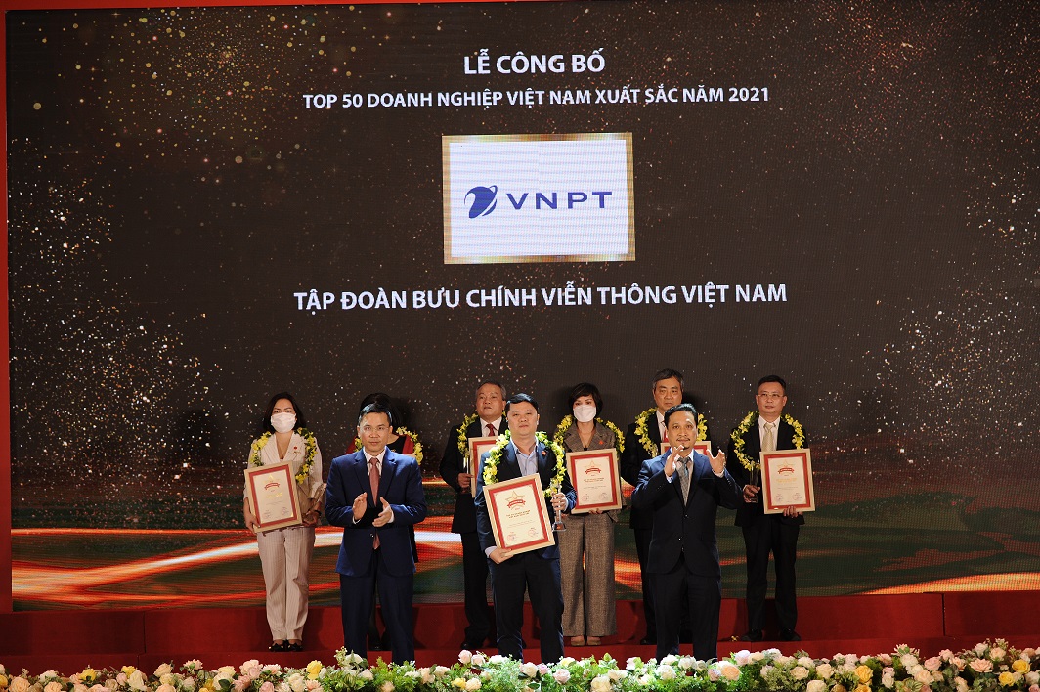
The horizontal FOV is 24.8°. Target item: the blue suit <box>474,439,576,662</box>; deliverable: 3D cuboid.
[{"bbox_3d":[0.034,1.184,12.550,0.540,1.400,0.400,-1,-2,0],"label":"blue suit"}]

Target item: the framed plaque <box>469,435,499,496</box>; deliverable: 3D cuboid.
[{"bbox_3d":[-0.147,0.770,14.980,0.318,0.400,0.025,-4,-8,-3],"label":"framed plaque"}]

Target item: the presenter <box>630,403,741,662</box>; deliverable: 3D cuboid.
[{"bbox_3d":[0.917,1.149,13.100,0.610,1.660,0.480,-1,-3,3],"label":"presenter"}]

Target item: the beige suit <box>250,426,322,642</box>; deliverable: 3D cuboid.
[{"bbox_3d":[-1.444,1.178,14.600,0.470,1.300,0.360,-1,-2,0],"label":"beige suit"}]

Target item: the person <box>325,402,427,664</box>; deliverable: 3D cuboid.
[{"bbox_3d":[-0.781,1.154,13.000,0.560,1.690,0.440,-1,-3,-2],"label":"person"}]

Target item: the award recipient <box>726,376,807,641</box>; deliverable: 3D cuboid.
[{"bbox_3d":[1.585,1.045,15.200,0.520,1.700,0.440,-1,-3,1],"label":"award recipient"}]

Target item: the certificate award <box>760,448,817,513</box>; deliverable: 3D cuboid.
[{"bbox_3d":[1.695,0.860,14.980,0.318,0.400,0.025,-4,-8,0],"label":"certificate award"}]

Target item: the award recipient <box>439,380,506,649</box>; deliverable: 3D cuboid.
[{"bbox_3d":[-0.198,1.086,15.200,0.570,1.700,0.420,-1,-3,-2],"label":"award recipient"}]

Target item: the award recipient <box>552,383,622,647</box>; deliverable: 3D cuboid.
[{"bbox_3d":[0.436,1.086,15.200,0.480,1.670,0.420,-1,-3,0],"label":"award recipient"}]

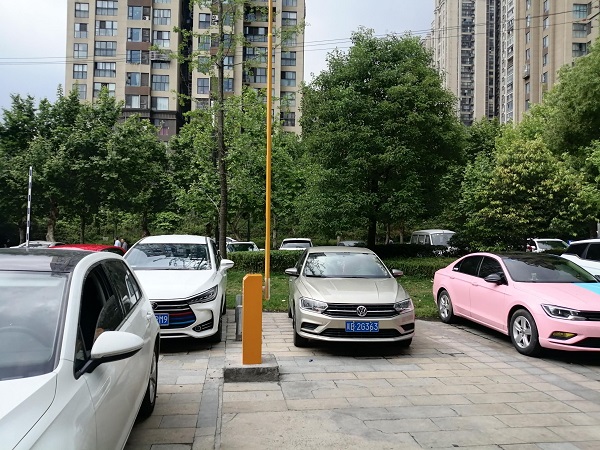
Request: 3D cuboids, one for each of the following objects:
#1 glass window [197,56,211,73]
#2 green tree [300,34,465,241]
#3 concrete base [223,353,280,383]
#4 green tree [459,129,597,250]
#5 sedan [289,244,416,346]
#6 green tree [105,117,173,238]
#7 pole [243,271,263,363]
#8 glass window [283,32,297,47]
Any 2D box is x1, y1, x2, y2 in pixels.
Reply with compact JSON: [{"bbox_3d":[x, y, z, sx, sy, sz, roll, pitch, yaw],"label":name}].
[{"bbox_3d":[-12.951,-21.652,60.800,1.700,2.100,0.200,1,-1,-3],"label":"glass window"},{"bbox_3d":[3.799,-3.371,20.643,7.300,11.200,7.200,1,-1,0],"label":"green tree"},{"bbox_3d":[-0.578,1.699,5.350,0.620,0.160,0.550,1,-1,-8],"label":"concrete base"},{"bbox_3d":[10.396,-1.078,20.587,6.100,6.800,6.000,1,-1,0],"label":"green tree"},{"bbox_3d":[0.699,1.135,8.204,1.860,1.470,4.550,1,-1,-3],"label":"sedan"},{"bbox_3d":[-8.874,-1.837,25.102,3.900,8.000,3.900,1,-1,0],"label":"green tree"},{"bbox_3d":[-0.560,1.104,5.373,0.215,1.030,0.280,1,-1,-8],"label":"pole"},{"bbox_3d":[-1.519,-26.835,65.200,2.050,2.050,0.200,1,-1,-3],"label":"glass window"}]

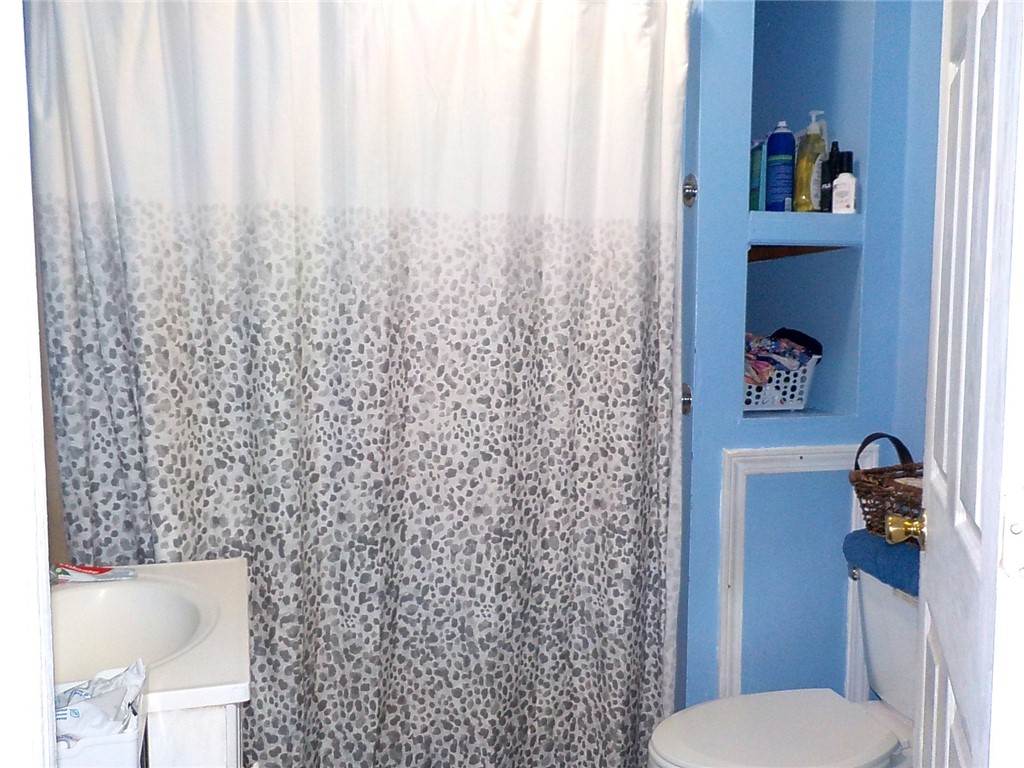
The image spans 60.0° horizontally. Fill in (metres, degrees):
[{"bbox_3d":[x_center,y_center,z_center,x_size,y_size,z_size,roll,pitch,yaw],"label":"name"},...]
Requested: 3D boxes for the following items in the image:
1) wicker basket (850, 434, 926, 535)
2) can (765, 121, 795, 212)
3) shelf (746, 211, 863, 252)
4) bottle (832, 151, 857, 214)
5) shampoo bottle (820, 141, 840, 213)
[{"bbox_3d":[0.892,0.228,1.818,0.240,0.212,0.280,-2,6,-28],"label":"wicker basket"},{"bbox_3d":[0.623,-0.501,2.061,0.065,0.214,0.065,2,5,18],"label":"can"},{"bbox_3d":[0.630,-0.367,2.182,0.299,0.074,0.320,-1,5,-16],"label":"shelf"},{"bbox_3d":[0.781,-0.470,2.083,0.053,0.150,0.040,1,5,13],"label":"bottle"},{"bbox_3d":[0.763,-0.489,2.121,0.052,0.180,0.042,1,5,3],"label":"shampoo bottle"}]

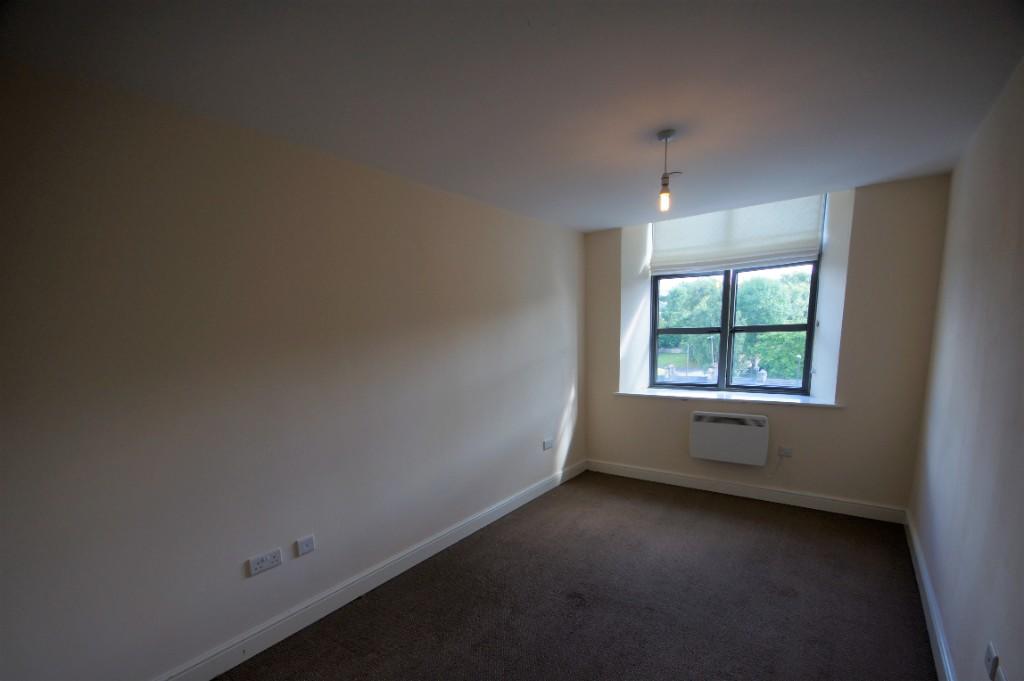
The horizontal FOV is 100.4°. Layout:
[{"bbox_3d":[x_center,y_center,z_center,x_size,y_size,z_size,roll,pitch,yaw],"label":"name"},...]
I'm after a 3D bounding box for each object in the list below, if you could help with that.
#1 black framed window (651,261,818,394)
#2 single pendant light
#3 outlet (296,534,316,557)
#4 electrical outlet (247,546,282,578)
[{"bbox_3d":[2.203,-0.142,4.408,1.520,1.190,0.080,3,6,39],"label":"black framed window"},{"bbox_3d":[0.820,-0.882,2.248,0.100,0.430,0.100,3,6,39],"label":"single pendant light"},{"bbox_3d":[-1.141,1.138,2.363,0.015,0.086,0.086,3,6,39],"label":"outlet"},{"bbox_3d":[-1.268,1.139,2.196,0.015,0.086,0.146,3,6,39],"label":"electrical outlet"}]

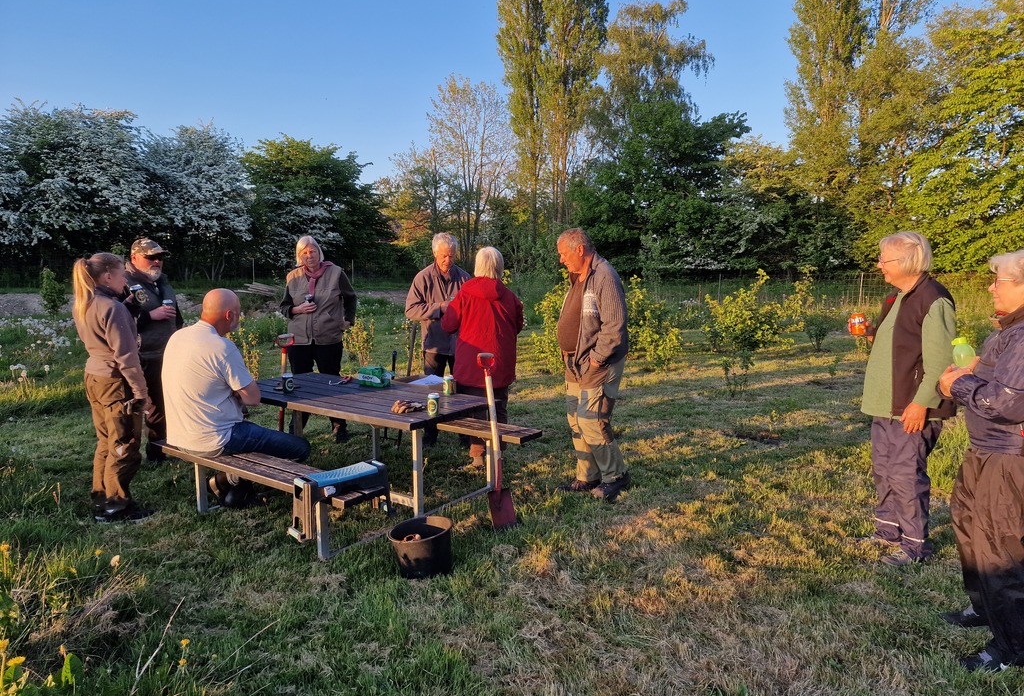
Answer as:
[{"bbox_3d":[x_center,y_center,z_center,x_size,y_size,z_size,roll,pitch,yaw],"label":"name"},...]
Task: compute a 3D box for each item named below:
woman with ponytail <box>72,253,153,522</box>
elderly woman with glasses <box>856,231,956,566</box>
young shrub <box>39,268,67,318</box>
[{"bbox_3d":[-2.450,0.248,4.178,0.420,1.620,0.460,-4,8,-30],"label":"woman with ponytail"},{"bbox_3d":[2.090,0.261,3.595,0.460,1.710,0.500,2,7,17],"label":"elderly woman with glasses"},{"bbox_3d":[-13.390,-1.500,19.749,0.750,1.470,0.750,0,7,0],"label":"young shrub"}]

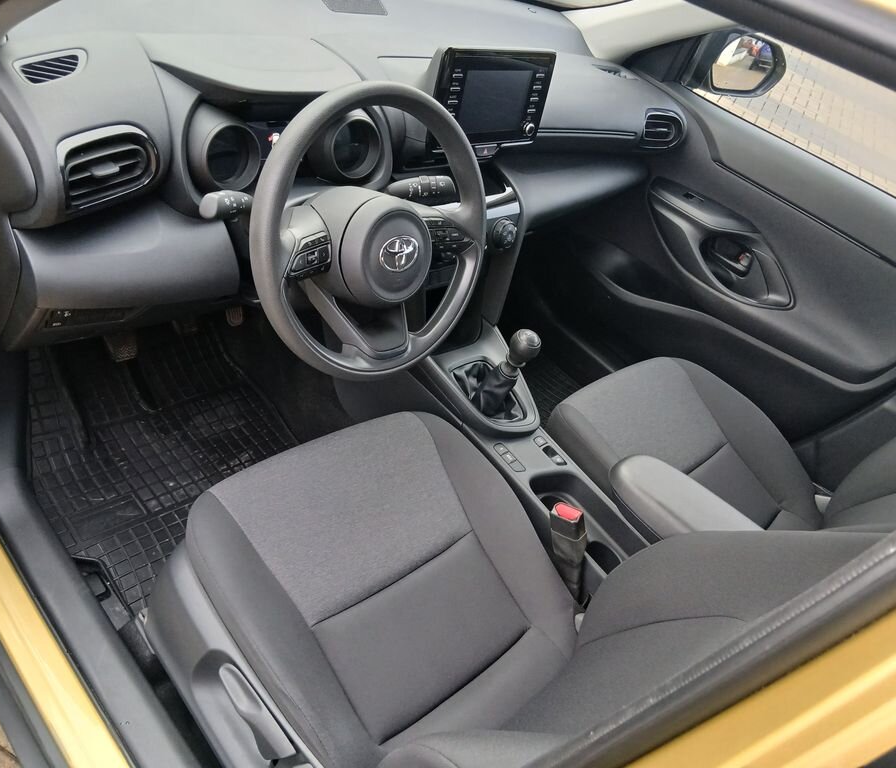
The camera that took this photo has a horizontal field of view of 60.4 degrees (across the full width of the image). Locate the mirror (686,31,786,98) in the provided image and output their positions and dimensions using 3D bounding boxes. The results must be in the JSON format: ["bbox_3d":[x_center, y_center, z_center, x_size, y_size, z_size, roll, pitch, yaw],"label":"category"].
[{"bbox_3d":[0.688,-0.758,1.839,0.210,0.150,0.125,0,42,-25],"label":"mirror"}]

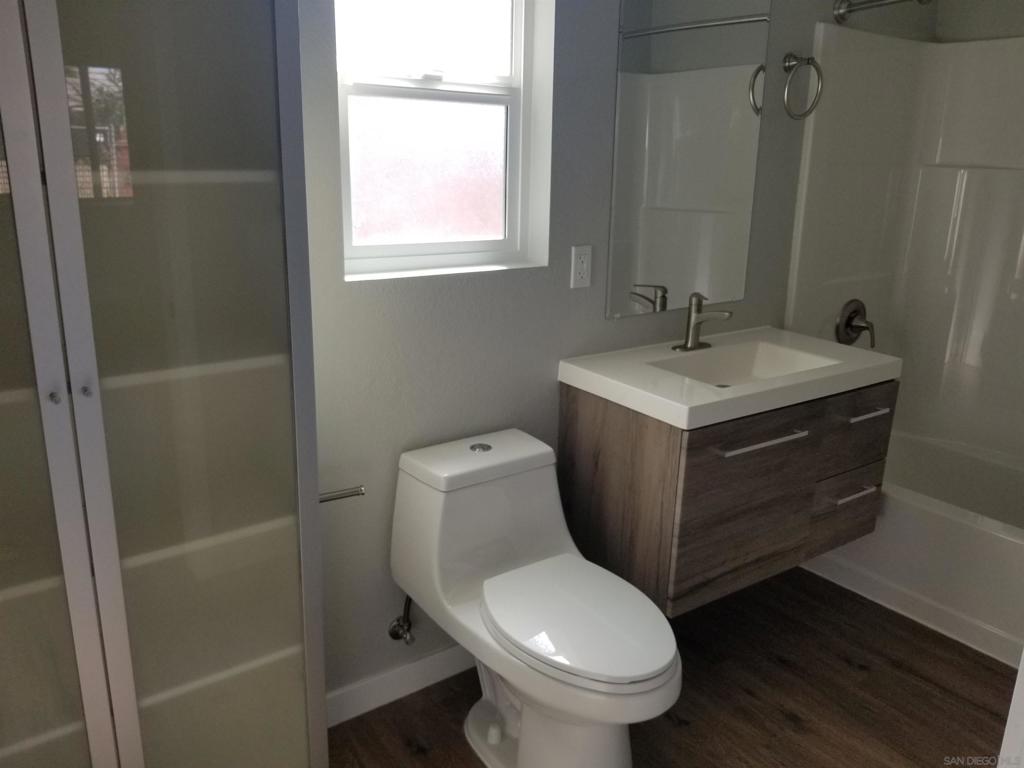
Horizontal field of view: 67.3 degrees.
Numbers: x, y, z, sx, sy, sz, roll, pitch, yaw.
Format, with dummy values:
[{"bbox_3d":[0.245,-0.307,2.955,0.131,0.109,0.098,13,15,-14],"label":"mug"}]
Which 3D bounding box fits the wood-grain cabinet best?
[{"bbox_3d":[0.649,0.229,2.336,0.895,0.505,0.510,-10,19,-33],"label":"wood-grain cabinet"}]

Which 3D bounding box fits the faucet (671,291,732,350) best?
[{"bbox_3d":[0.595,-0.182,2.334,0.148,0.170,0.172,-10,19,-33],"label":"faucet"}]

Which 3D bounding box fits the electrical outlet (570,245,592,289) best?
[{"bbox_3d":[0.200,-0.329,2.167,0.070,0.116,0.008,-10,19,-33],"label":"electrical outlet"}]

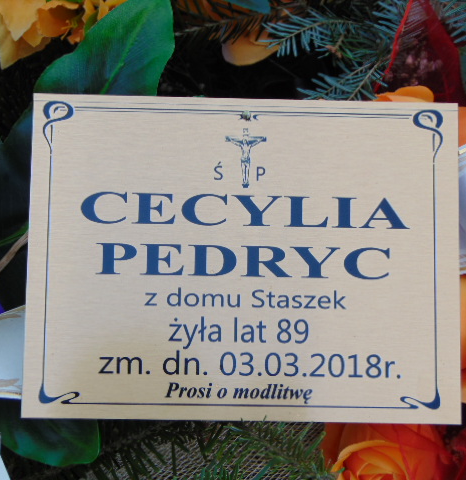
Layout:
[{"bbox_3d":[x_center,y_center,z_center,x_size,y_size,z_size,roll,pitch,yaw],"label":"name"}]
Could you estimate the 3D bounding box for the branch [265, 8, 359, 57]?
[{"bbox_3d":[0.048,-0.124,0.785,0.060,0.021,0.032,0,55,0],"label":"branch"}]

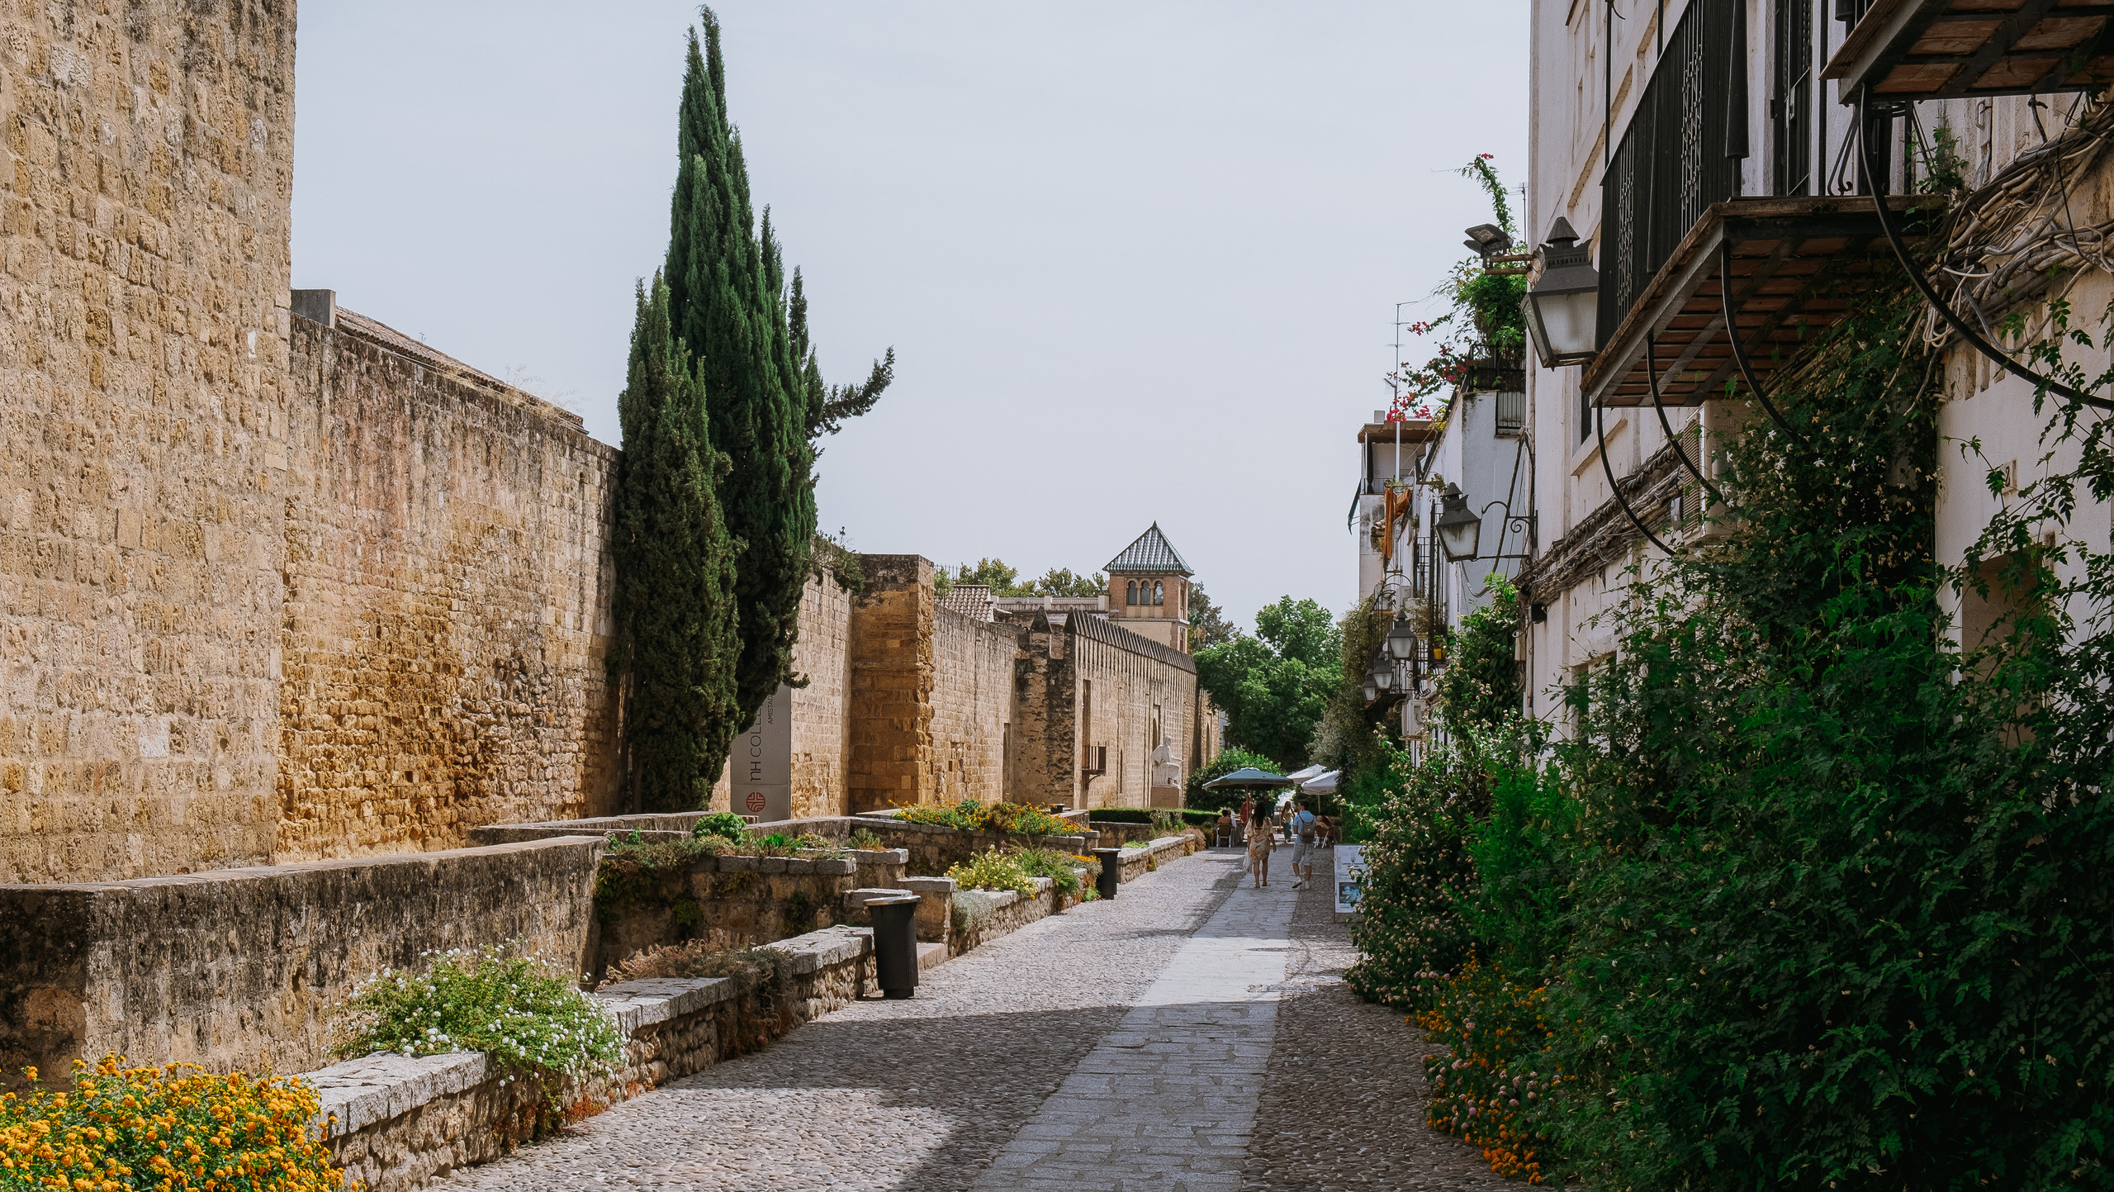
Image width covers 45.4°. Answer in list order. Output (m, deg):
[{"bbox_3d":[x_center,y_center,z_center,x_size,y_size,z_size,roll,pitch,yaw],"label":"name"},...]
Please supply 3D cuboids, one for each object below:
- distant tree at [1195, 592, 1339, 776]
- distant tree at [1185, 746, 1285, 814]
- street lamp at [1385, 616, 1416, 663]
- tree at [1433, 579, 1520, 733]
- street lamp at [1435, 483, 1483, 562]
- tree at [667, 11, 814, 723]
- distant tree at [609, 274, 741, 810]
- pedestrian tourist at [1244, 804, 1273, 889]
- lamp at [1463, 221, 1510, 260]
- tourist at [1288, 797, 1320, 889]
[{"bbox_3d":[9.841,5.534,118.000,7.200,10.990,7.600,1,-3,6],"label":"distant tree"},{"bbox_3d":[6.742,7.420,95.000,3.500,3.477,4.000,1,-3,6],"label":"distant tree"},{"bbox_3d":[5.520,0.647,40.400,0.440,0.766,0.440,1,-3,6],"label":"street lamp"},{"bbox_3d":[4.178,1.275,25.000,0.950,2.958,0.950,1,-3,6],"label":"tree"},{"bbox_3d":[3.854,-0.704,24.200,0.440,0.759,0.440,1,-3,6],"label":"street lamp"},{"bbox_3d":[-5.288,-3.061,42.000,2.400,13.396,2.500,1,-3,6],"label":"tree"},{"bbox_3d":[-5.830,-0.730,38.500,1.900,8.329,1.950,1,-3,6],"label":"distant tree"},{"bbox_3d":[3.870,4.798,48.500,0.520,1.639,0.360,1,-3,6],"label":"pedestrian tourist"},{"bbox_3d":[4.192,-3.457,24.600,0.330,0.354,0.400,3,-3,-31],"label":"lamp"},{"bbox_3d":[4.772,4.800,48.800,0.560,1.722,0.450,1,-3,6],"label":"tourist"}]

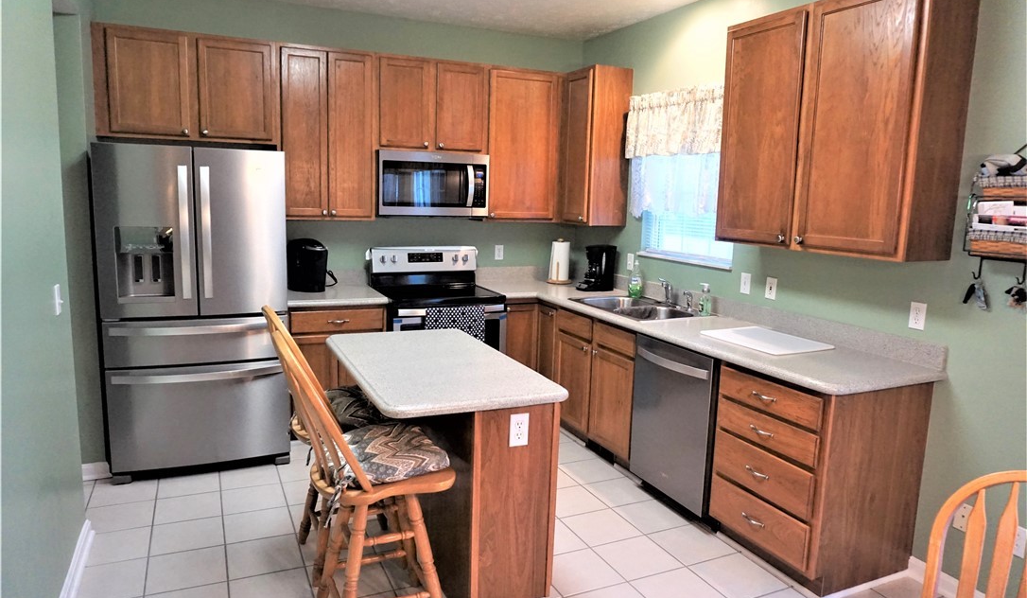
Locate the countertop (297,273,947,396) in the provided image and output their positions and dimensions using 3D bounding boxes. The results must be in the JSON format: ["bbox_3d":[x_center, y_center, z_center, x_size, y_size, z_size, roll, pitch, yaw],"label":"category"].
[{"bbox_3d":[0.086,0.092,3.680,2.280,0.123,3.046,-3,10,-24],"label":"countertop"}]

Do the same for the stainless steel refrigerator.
[{"bbox_3d":[-1.845,0.032,4.022,0.910,1.778,0.850,-2,10,-22],"label":"stainless steel refrigerator"}]

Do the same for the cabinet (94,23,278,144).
[{"bbox_3d":[-1.908,-1.235,4.053,0.954,0.595,0.315,-3,10,-24],"label":"cabinet"}]

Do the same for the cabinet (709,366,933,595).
[{"bbox_3d":[1.328,0.738,3.049,0.625,0.872,0.610,-2,10,-24],"label":"cabinet"}]

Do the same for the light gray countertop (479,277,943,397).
[{"bbox_3d":[0.724,0.112,4.007,0.885,0.048,3.090,-2,10,-24],"label":"light gray countertop"}]

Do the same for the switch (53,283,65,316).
[{"bbox_3d":[-1.785,0.003,2.701,0.014,0.114,0.070,-3,10,-24],"label":"switch"}]

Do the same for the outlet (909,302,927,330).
[{"bbox_3d":[1.698,0.072,2.881,0.008,0.113,0.071,-3,10,-24],"label":"outlet"}]

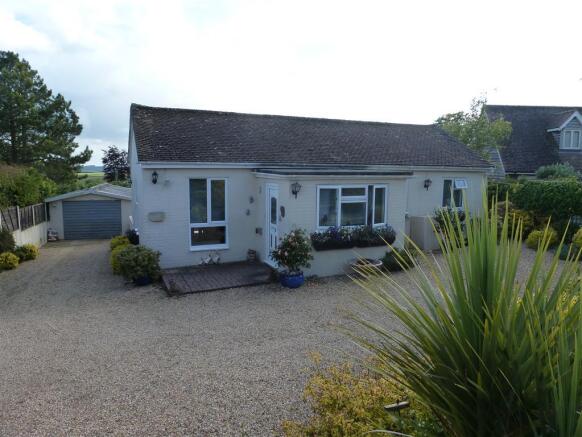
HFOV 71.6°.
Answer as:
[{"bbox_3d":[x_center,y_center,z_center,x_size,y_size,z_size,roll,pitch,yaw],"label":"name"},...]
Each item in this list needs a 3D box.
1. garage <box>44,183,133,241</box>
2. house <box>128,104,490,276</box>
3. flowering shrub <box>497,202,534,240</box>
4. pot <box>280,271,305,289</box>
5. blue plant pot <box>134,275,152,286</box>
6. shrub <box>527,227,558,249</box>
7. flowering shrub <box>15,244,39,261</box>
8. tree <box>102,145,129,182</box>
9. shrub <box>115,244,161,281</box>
[{"bbox_3d":[-10.933,-0.561,23.445,4.200,2.500,6.300,-2,7,-16],"label":"garage"},{"bbox_3d":[1.037,-1.305,13.835,11.900,4.500,7.940,-3,7,-24],"label":"house"},{"bbox_3d":[8.675,0.077,15.600,1.350,1.450,1.300,-3,7,-24],"label":"flowering shrub"},{"bbox_3d":[0.033,1.354,8.920,0.520,0.370,0.520,0,7,0],"label":"pot"},{"bbox_3d":[-3.311,1.382,9.000,0.460,0.280,0.460,-3,7,-24],"label":"blue plant pot"},{"bbox_3d":[8.660,0.706,13.900,1.000,0.720,0.950,-3,7,-24],"label":"shrub"},{"bbox_3d":[-8.321,1.070,12.700,0.720,0.500,0.660,-3,7,-24],"label":"flowering shrub"},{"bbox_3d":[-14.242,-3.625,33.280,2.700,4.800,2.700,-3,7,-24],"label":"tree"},{"bbox_3d":[-3.438,0.981,9.100,0.950,0.800,0.900,-3,7,-24],"label":"shrub"}]

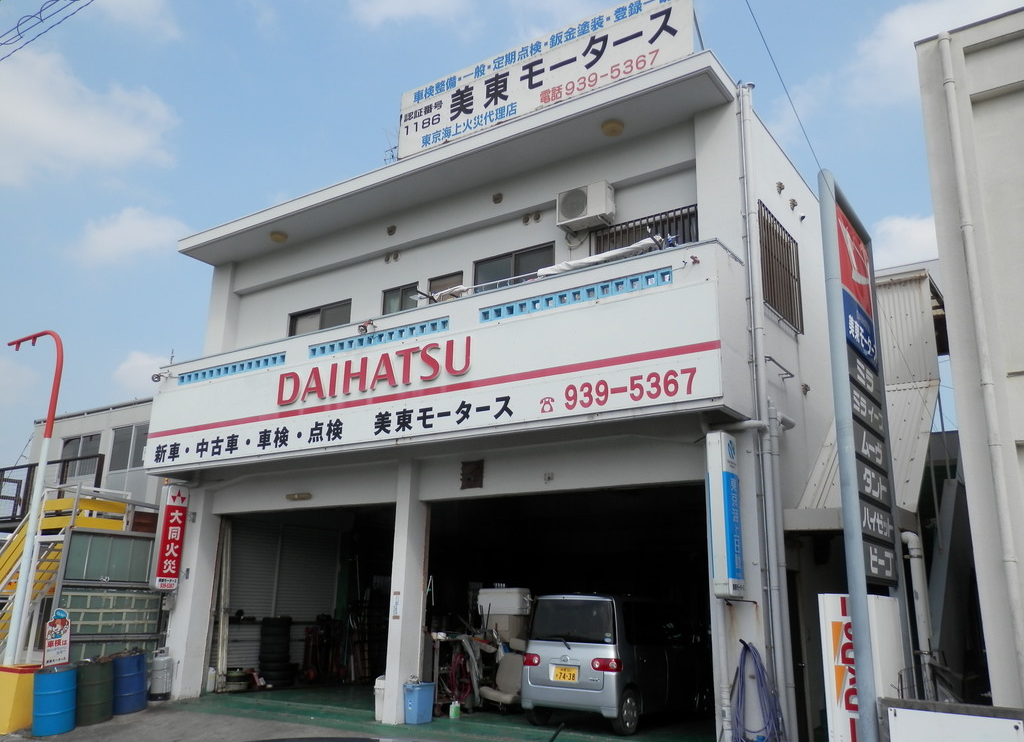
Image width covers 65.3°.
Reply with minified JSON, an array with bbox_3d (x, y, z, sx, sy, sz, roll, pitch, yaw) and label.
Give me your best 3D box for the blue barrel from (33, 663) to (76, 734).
[{"bbox_3d":[-7.010,5.062,12.246,0.575,0.880,0.575,-14,-15,30],"label":"blue barrel"}]

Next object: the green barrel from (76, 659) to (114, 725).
[{"bbox_3d":[-6.675,5.161,12.798,0.575,0.880,0.575,-14,-15,30],"label":"green barrel"}]

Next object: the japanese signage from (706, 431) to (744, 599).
[{"bbox_3d":[2.337,1.575,8.746,0.175,1.750,0.470,-9,-19,32],"label":"japanese signage"}]

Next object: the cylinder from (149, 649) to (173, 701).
[{"bbox_3d":[-6.089,5.311,13.851,0.335,0.845,0.335,-12,-18,31],"label":"cylinder"}]

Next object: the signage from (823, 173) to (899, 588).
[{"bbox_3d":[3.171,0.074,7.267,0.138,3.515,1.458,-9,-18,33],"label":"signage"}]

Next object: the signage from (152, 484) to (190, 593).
[{"bbox_3d":[-6.019,2.921,14.053,0.180,1.800,0.440,-9,-18,33],"label":"signage"}]

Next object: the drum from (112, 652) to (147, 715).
[{"bbox_3d":[-6.478,5.328,13.586,0.575,0.880,0.575,-14,-15,30],"label":"drum"}]

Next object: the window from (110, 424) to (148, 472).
[{"bbox_3d":[-8.497,1.712,17.824,1.530,0.960,0.100,-9,-18,33],"label":"window"}]

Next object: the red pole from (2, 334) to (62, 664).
[{"bbox_3d":[-7.989,1.946,12.871,1.550,5.157,0.110,-9,-18,33],"label":"red pole"}]

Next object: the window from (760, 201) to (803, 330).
[{"bbox_3d":[3.800,-1.420,11.230,0.120,1.500,1.650,-9,-18,33],"label":"window"}]

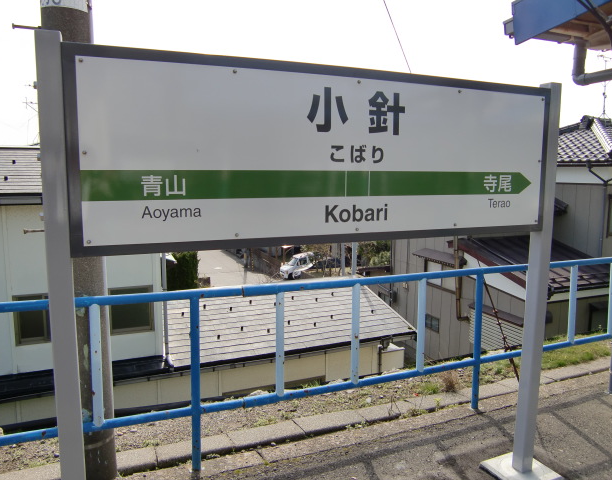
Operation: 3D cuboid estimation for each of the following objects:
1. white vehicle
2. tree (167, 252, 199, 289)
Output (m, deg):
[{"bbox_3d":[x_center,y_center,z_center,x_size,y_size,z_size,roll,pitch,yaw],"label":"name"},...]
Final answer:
[{"bbox_3d":[-0.398,1.920,37.500,1.500,1.600,3.500,8,11,41],"label":"white vehicle"},{"bbox_3d":[-6.560,1.673,27.500,1.800,2.800,1.800,1,8,0],"label":"tree"}]

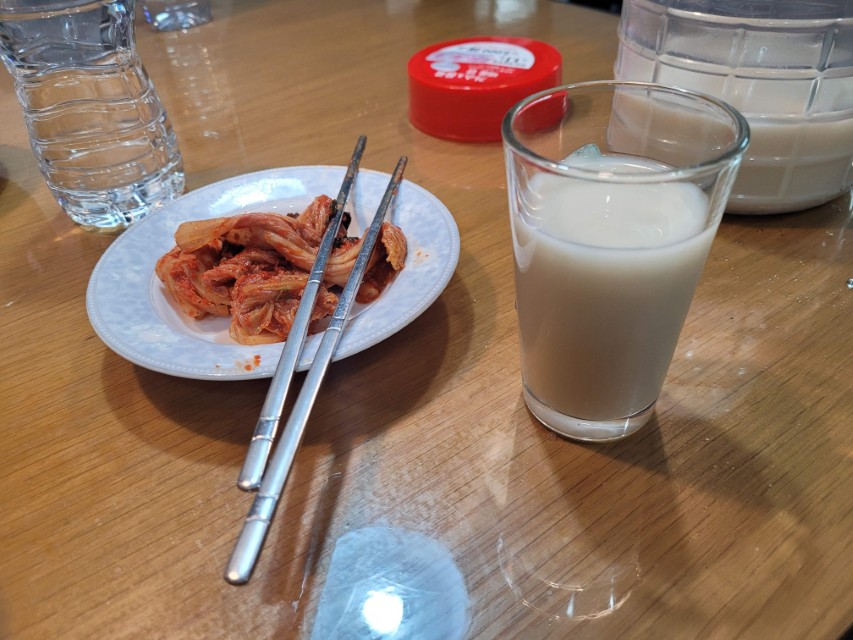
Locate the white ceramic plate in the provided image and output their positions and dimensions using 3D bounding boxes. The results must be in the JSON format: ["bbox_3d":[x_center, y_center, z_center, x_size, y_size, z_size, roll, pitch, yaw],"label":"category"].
[{"bbox_3d":[-0.062,-0.018,0.284,0.154,0.031,0.154,-2,41,2],"label":"white ceramic plate"}]

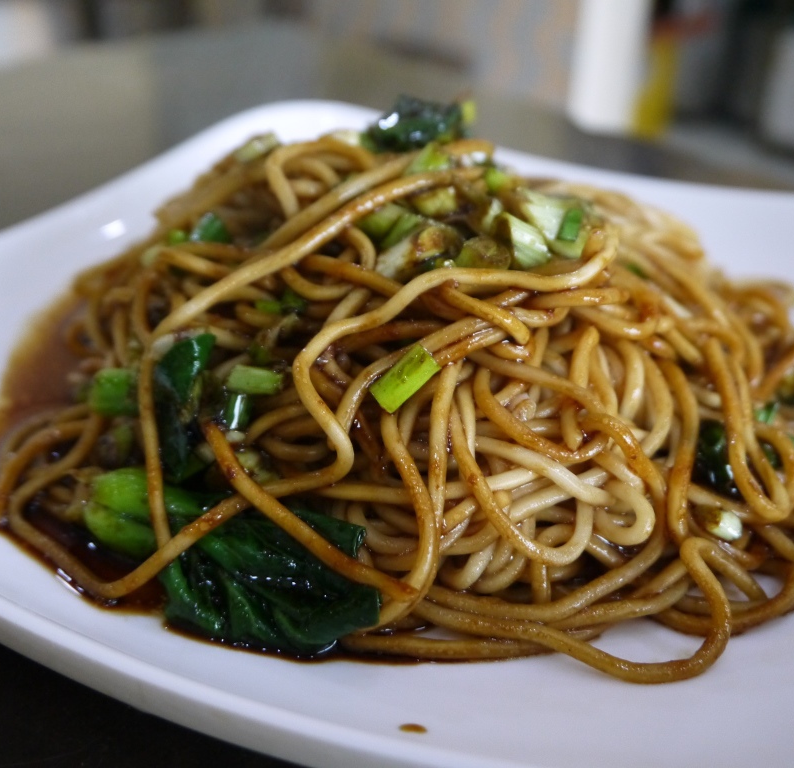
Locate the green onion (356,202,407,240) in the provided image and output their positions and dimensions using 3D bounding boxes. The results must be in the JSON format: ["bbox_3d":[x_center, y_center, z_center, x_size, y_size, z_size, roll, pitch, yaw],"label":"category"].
[{"bbox_3d":[-0.004,-0.042,0.272,0.012,0.007,0.008,0,28,0],"label":"green onion"}]

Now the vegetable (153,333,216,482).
[{"bbox_3d":[-0.057,0.006,0.285,0.014,0.039,0.012,7,-6,3],"label":"vegetable"}]

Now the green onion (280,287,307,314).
[{"bbox_3d":[-0.026,-0.021,0.268,0.007,0.005,0.005,0,28,0],"label":"green onion"}]

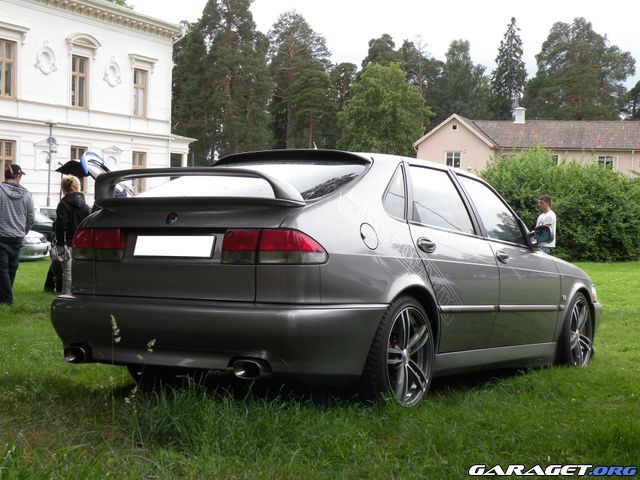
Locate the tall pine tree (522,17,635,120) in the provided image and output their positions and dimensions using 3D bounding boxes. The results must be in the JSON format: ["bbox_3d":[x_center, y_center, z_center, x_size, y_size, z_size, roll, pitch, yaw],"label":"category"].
[{"bbox_3d":[24.773,-10.741,100.043,10.800,21.500,10.500,1,0,0],"label":"tall pine tree"}]

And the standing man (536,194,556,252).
[{"bbox_3d":[3.719,0.141,17.004,0.340,1.760,0.480,1,0,-22],"label":"standing man"}]

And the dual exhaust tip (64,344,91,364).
[{"bbox_3d":[-1.220,0.586,5.301,0.125,0.088,0.110,0,-2,34],"label":"dual exhaust tip"}]

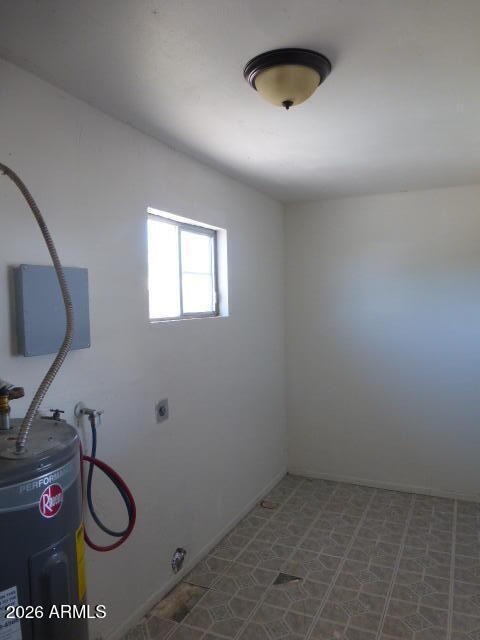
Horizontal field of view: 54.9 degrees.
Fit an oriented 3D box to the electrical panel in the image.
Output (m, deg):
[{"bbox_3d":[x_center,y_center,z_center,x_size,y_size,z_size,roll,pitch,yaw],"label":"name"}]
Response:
[{"bbox_3d":[-0.725,-0.040,1.805,0.055,0.327,0.321,0,3,26],"label":"electrical panel"}]

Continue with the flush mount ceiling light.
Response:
[{"bbox_3d":[0.179,-0.861,1.736,0.325,0.143,0.325,-1,3,0],"label":"flush mount ceiling light"}]

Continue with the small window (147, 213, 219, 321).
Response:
[{"bbox_3d":[-0.347,-0.299,2.831,0.070,0.597,0.873,0,3,26],"label":"small window"}]

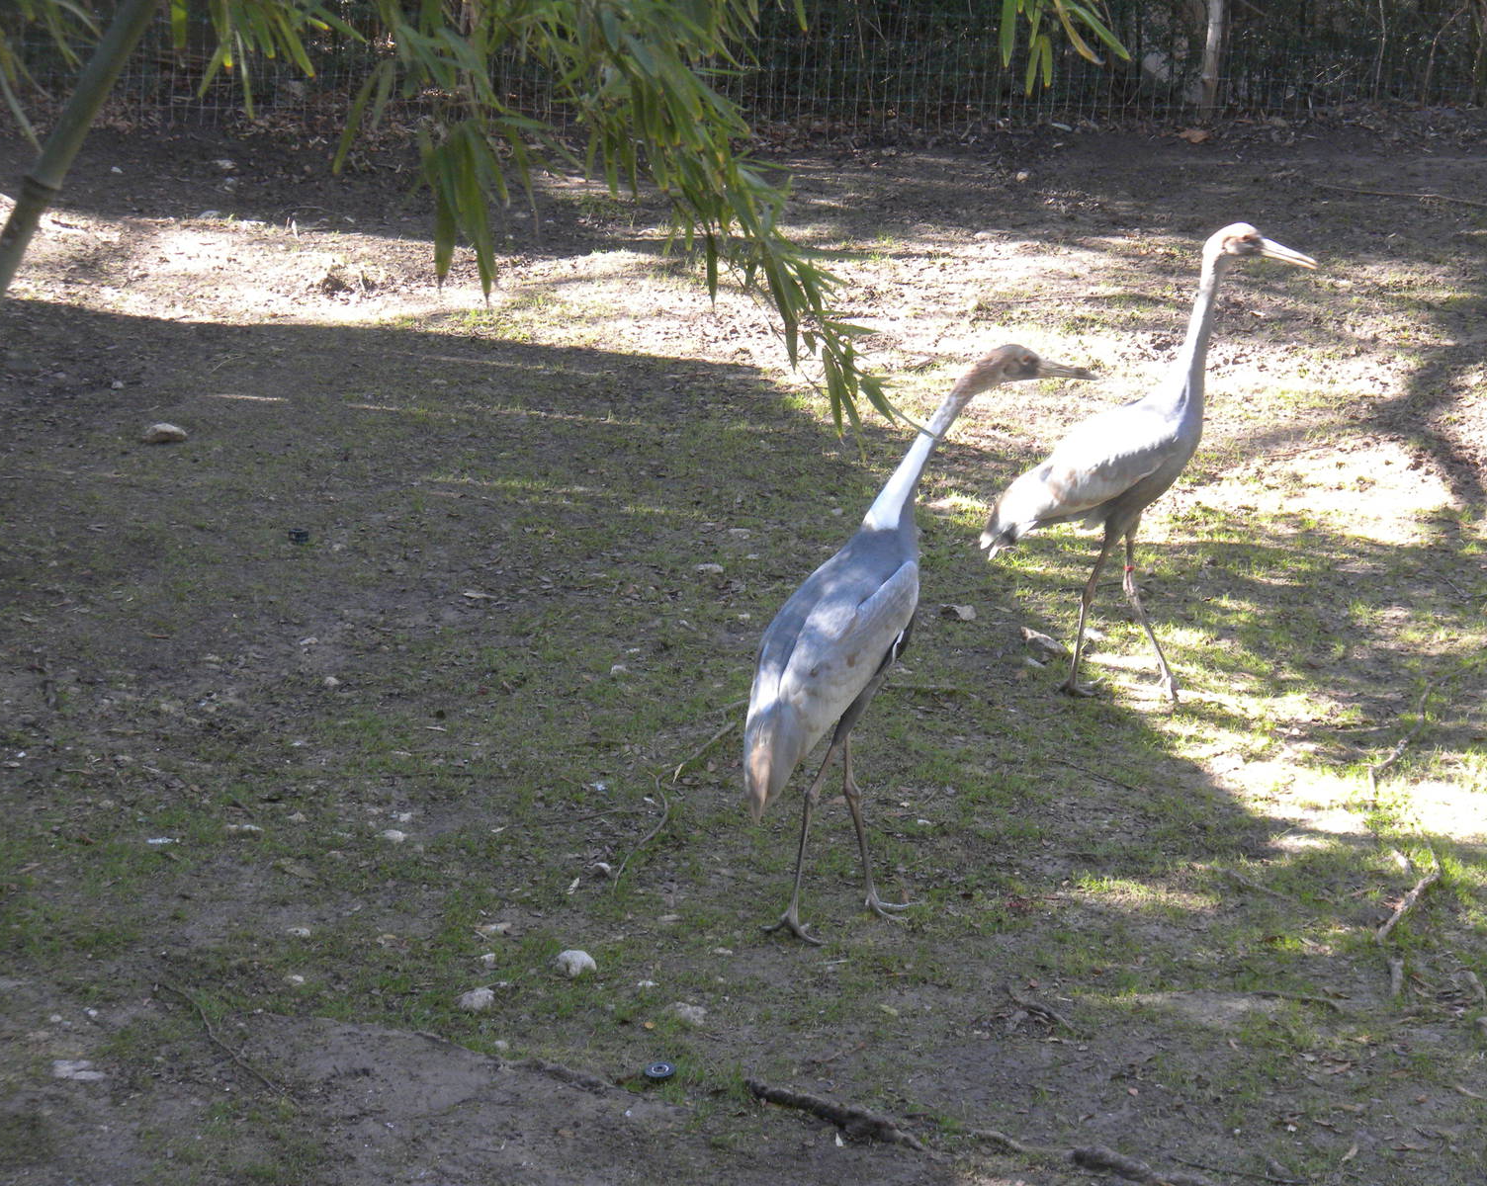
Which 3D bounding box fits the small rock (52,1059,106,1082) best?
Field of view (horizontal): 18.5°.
[{"bbox_3d":[-1.224,0.881,8.449,0.098,0.022,0.080,2,17,0],"label":"small rock"}]

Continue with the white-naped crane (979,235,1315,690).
[{"bbox_3d":[0.943,-0.317,10.740,0.739,1.141,0.260,5,17,9],"label":"white-naped crane"}]

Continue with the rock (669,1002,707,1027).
[{"bbox_3d":[-0.105,0.809,8.791,0.069,0.032,0.060,2,17,0],"label":"rock"}]

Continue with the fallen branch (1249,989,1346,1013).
[{"bbox_3d":[1.091,0.795,8.989,0.197,0.018,0.035,10,18,26],"label":"fallen branch"}]

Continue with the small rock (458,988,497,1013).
[{"bbox_3d":[-0.513,0.783,8.831,0.074,0.035,0.060,2,17,0],"label":"small rock"}]

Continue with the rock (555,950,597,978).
[{"bbox_3d":[-0.329,0.727,9.016,0.080,0.048,0.070,2,17,0],"label":"rock"}]

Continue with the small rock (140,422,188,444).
[{"bbox_3d":[-1.624,-0.453,12.850,0.128,0.045,0.085,2,17,0],"label":"small rock"}]

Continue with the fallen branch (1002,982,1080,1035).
[{"bbox_3d":[0.587,0.799,8.901,0.080,0.030,0.224,-8,19,-30],"label":"fallen branch"}]

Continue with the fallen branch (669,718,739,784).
[{"bbox_3d":[-0.084,0.345,10.377,0.035,0.018,0.393,8,18,20],"label":"fallen branch"}]

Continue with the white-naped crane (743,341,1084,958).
[{"bbox_3d":[0.376,0.079,9.339,0.863,1.147,0.280,-11,21,-37],"label":"white-naped crane"}]

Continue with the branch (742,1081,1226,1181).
[{"bbox_3d":[0.435,0.963,8.300,0.906,0.050,0.090,8,18,21],"label":"branch"}]

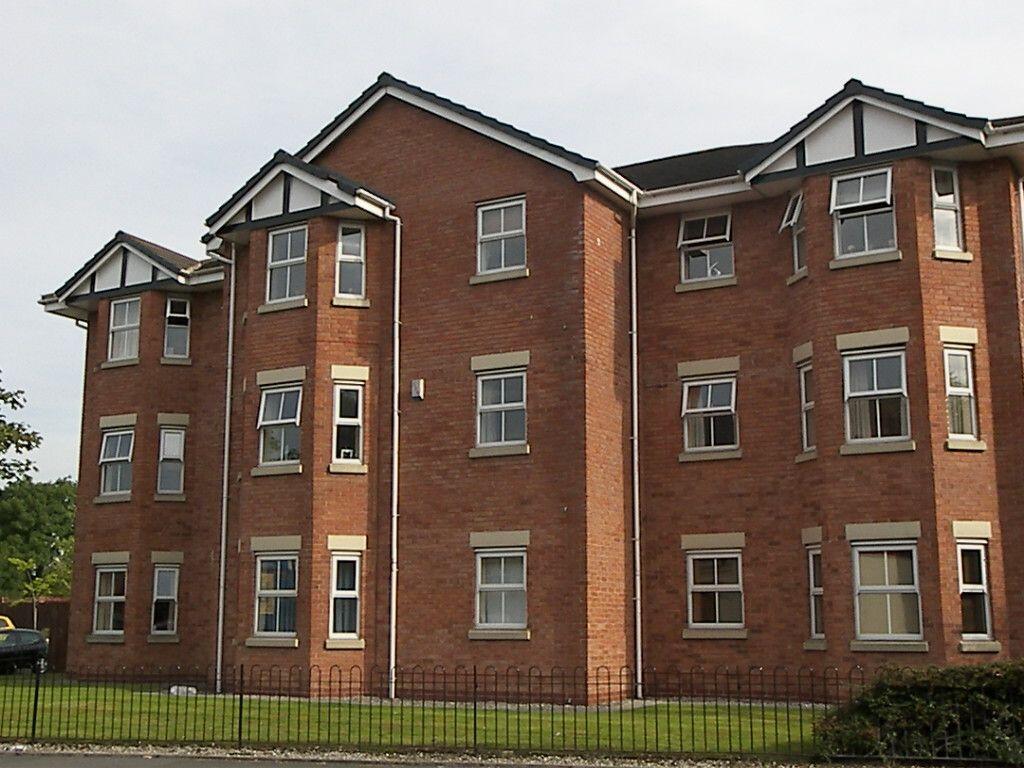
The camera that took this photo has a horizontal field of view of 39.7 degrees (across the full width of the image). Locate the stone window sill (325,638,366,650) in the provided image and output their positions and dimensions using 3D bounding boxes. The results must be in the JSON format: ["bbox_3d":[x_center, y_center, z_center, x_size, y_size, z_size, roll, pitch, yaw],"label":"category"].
[{"bbox_3d":[-2.576,4.020,21.970,0.608,0.130,0.150,2,-10,-13],"label":"stone window sill"}]

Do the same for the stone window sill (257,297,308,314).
[{"bbox_3d":[-3.711,-1.244,23.142,1.051,0.130,0.150,-6,-12,34],"label":"stone window sill"}]

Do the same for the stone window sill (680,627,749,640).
[{"bbox_3d":[3.102,3.796,21.542,1.050,0.140,0.140,-6,-11,32],"label":"stone window sill"}]

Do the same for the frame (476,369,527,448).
[{"bbox_3d":[-0.139,0.377,21.567,0.880,1.180,0.080,-6,-11,30],"label":"frame"}]

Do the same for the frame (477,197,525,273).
[{"bbox_3d":[-0.147,-2.287,21.966,0.905,1.130,0.080,-6,-12,30],"label":"frame"}]

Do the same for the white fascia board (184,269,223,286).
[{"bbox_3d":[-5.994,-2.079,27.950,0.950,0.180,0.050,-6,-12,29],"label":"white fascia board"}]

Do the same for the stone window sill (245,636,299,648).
[{"bbox_3d":[-3.729,4.061,22.226,0.990,0.135,0.150,-6,-12,29],"label":"stone window sill"}]

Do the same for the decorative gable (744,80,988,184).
[{"bbox_3d":[5.075,-3.731,20.523,3.600,1.300,0.350,-6,-11,32],"label":"decorative gable"}]

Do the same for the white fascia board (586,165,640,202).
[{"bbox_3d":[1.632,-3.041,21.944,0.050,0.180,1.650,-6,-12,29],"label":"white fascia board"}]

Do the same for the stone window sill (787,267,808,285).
[{"bbox_3d":[4.255,-1.599,21.173,0.140,0.140,0.600,2,-10,-13],"label":"stone window sill"}]

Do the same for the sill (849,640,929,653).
[{"bbox_3d":[5.111,3.561,19.271,1.020,0.135,0.150,-6,-12,29],"label":"sill"}]

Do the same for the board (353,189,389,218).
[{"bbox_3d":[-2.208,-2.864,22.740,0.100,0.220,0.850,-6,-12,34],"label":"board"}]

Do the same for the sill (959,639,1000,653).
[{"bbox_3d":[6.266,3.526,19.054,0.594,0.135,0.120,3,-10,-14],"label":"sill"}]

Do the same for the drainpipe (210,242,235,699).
[{"bbox_3d":[-4.884,1.314,23.851,0.220,7.600,0.160,-6,-12,29],"label":"drainpipe"}]

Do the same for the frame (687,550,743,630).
[{"bbox_3d":[3.094,3.113,21.503,0.885,1.165,0.070,-6,-12,29],"label":"frame"}]

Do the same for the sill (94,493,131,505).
[{"bbox_3d":[-7.721,2.238,27.612,1.020,0.140,0.120,-6,-11,30],"label":"sill"}]

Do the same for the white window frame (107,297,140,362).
[{"bbox_3d":[-7.713,-1.079,28.298,0.880,1.220,0.080,-6,-11,30],"label":"white window frame"}]

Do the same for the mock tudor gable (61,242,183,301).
[{"bbox_3d":[-7.942,-2.322,28.697,3.250,1.080,0.240,-5,-11,28],"label":"mock tudor gable"}]

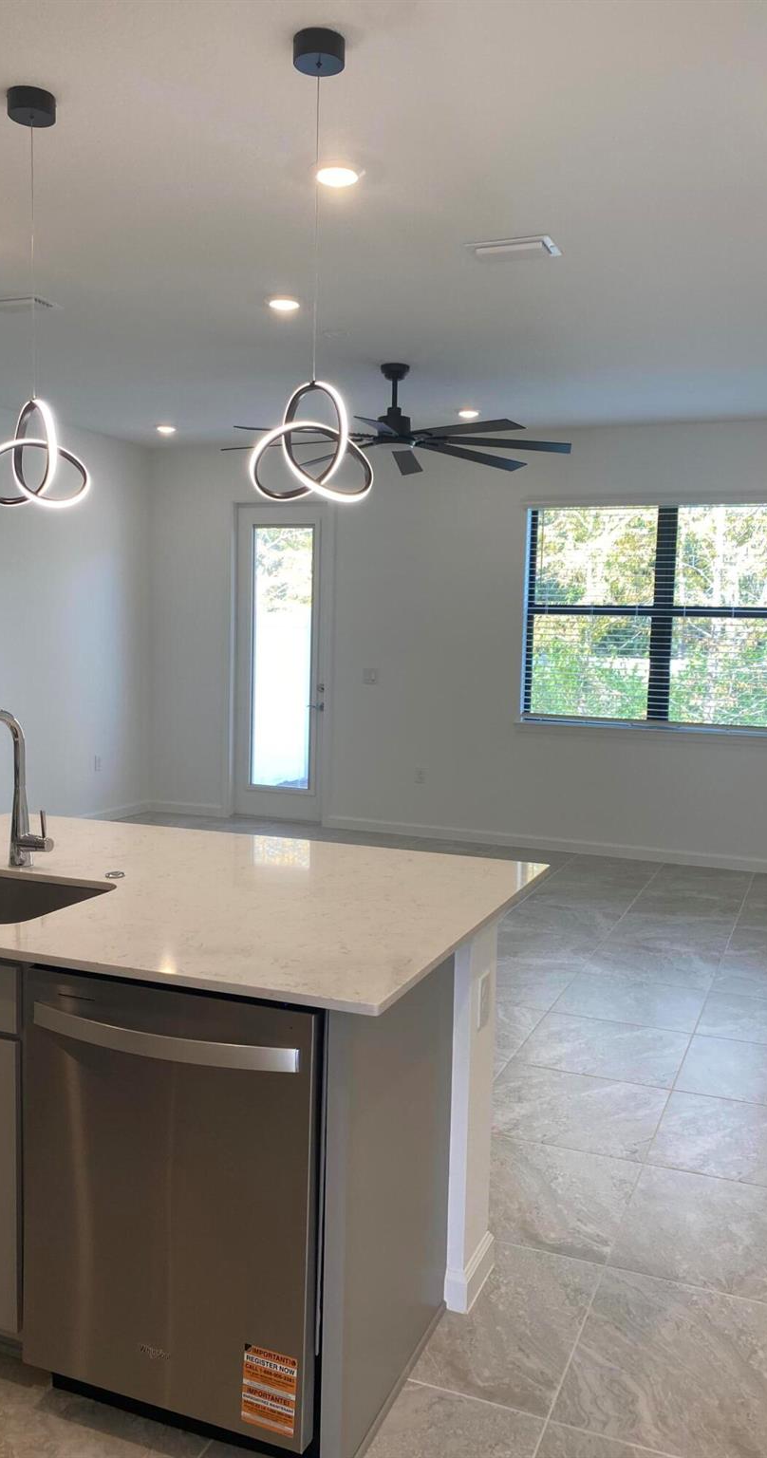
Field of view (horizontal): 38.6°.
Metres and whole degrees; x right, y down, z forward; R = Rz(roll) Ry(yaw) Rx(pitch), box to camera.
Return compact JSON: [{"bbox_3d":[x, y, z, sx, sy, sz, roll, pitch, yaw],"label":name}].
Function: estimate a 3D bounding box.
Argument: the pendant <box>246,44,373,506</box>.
[{"bbox_3d":[-0.159,-1.087,2.627,0.300,1.069,0.230,1,5,-4],"label":"pendant"}]

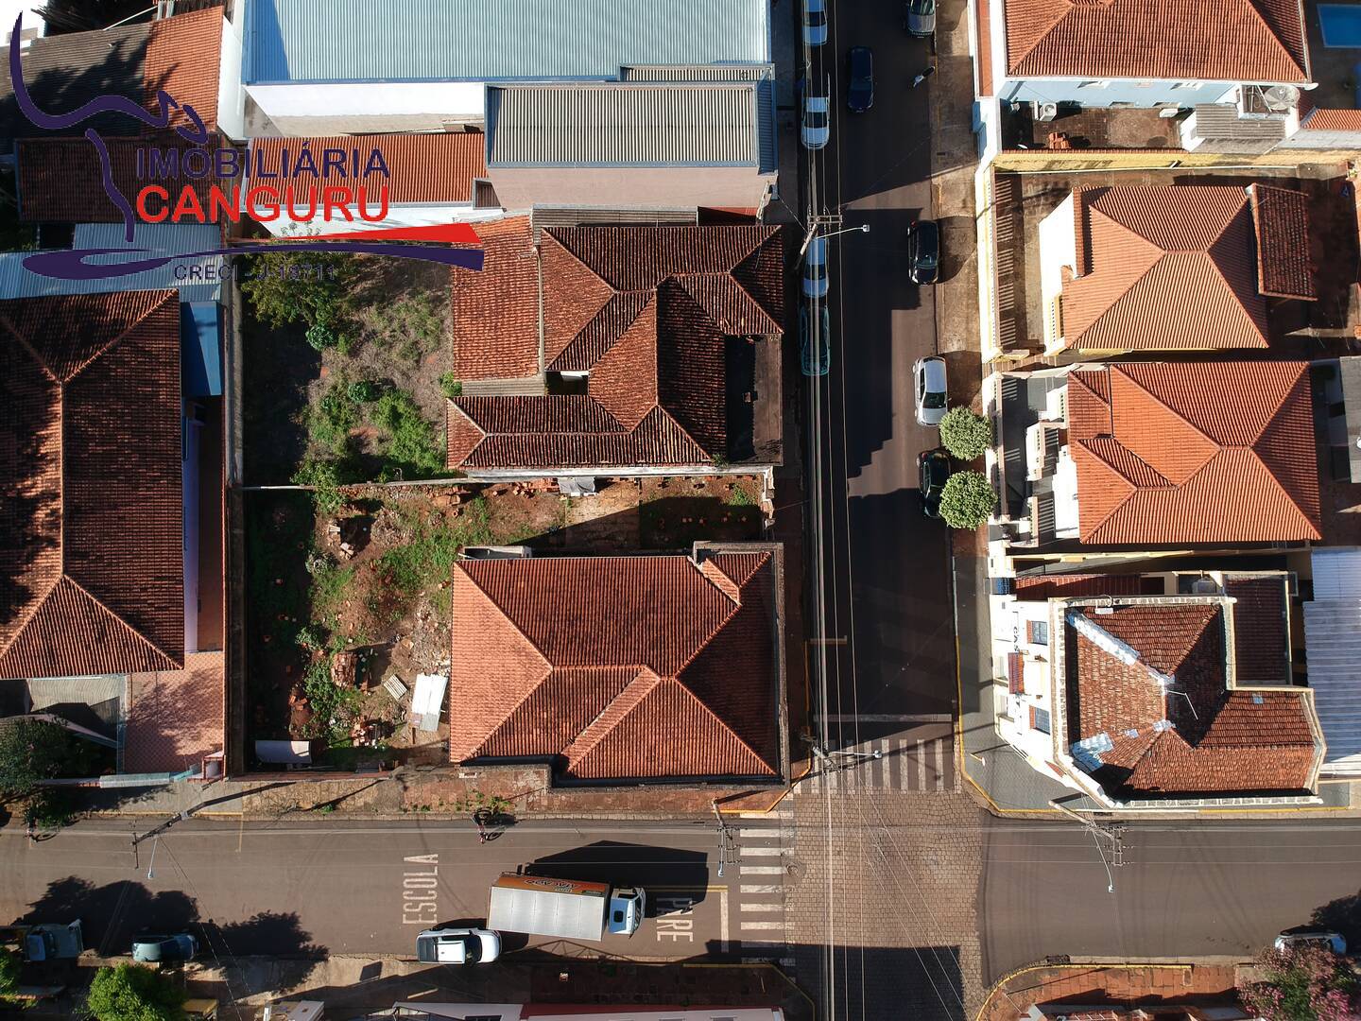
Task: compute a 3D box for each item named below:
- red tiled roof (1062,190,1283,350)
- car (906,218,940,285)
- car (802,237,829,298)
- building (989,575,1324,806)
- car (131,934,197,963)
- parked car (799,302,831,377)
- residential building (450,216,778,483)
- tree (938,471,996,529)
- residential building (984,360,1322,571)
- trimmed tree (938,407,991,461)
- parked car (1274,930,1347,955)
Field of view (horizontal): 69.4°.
[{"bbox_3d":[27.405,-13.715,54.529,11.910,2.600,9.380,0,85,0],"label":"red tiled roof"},{"bbox_3d":[14.454,-15.243,58.161,1.700,1.500,3.785,-1,86,-3],"label":"car"},{"bbox_3d":[7.986,-14.349,57.769,1.660,1.480,3.750,0,86,-3],"label":"car"},{"bbox_3d":[25.942,9.407,53.982,14.758,8.000,11.614,0,86,-3],"label":"building"},{"bbox_3d":[-28.947,24.554,55.377,3.650,1.470,1.620,0,87,-3],"label":"car"},{"bbox_3d":[8.166,-10.248,59.090,1.680,1.480,4.100,0,87,-3],"label":"parked car"},{"bbox_3d":[-3.529,-8.835,54.756,18.170,5.800,13.380,0,85,0],"label":"residential building"},{"bbox_3d":[16.715,-0.607,57.892,3.415,3.500,3.415,0,87,-3],"label":"tree"},{"bbox_3d":[28.396,-3.012,57.756,17.345,5.100,11.095,0,87,-3],"label":"residential building"},{"bbox_3d":[16.028,-4.291,56.260,3.038,4.100,3.038,0,86,-3],"label":"trimmed tree"},{"bbox_3d":[36.500,25.464,56.820,4.409,1.480,1.720,1,86,-3],"label":"parked car"}]

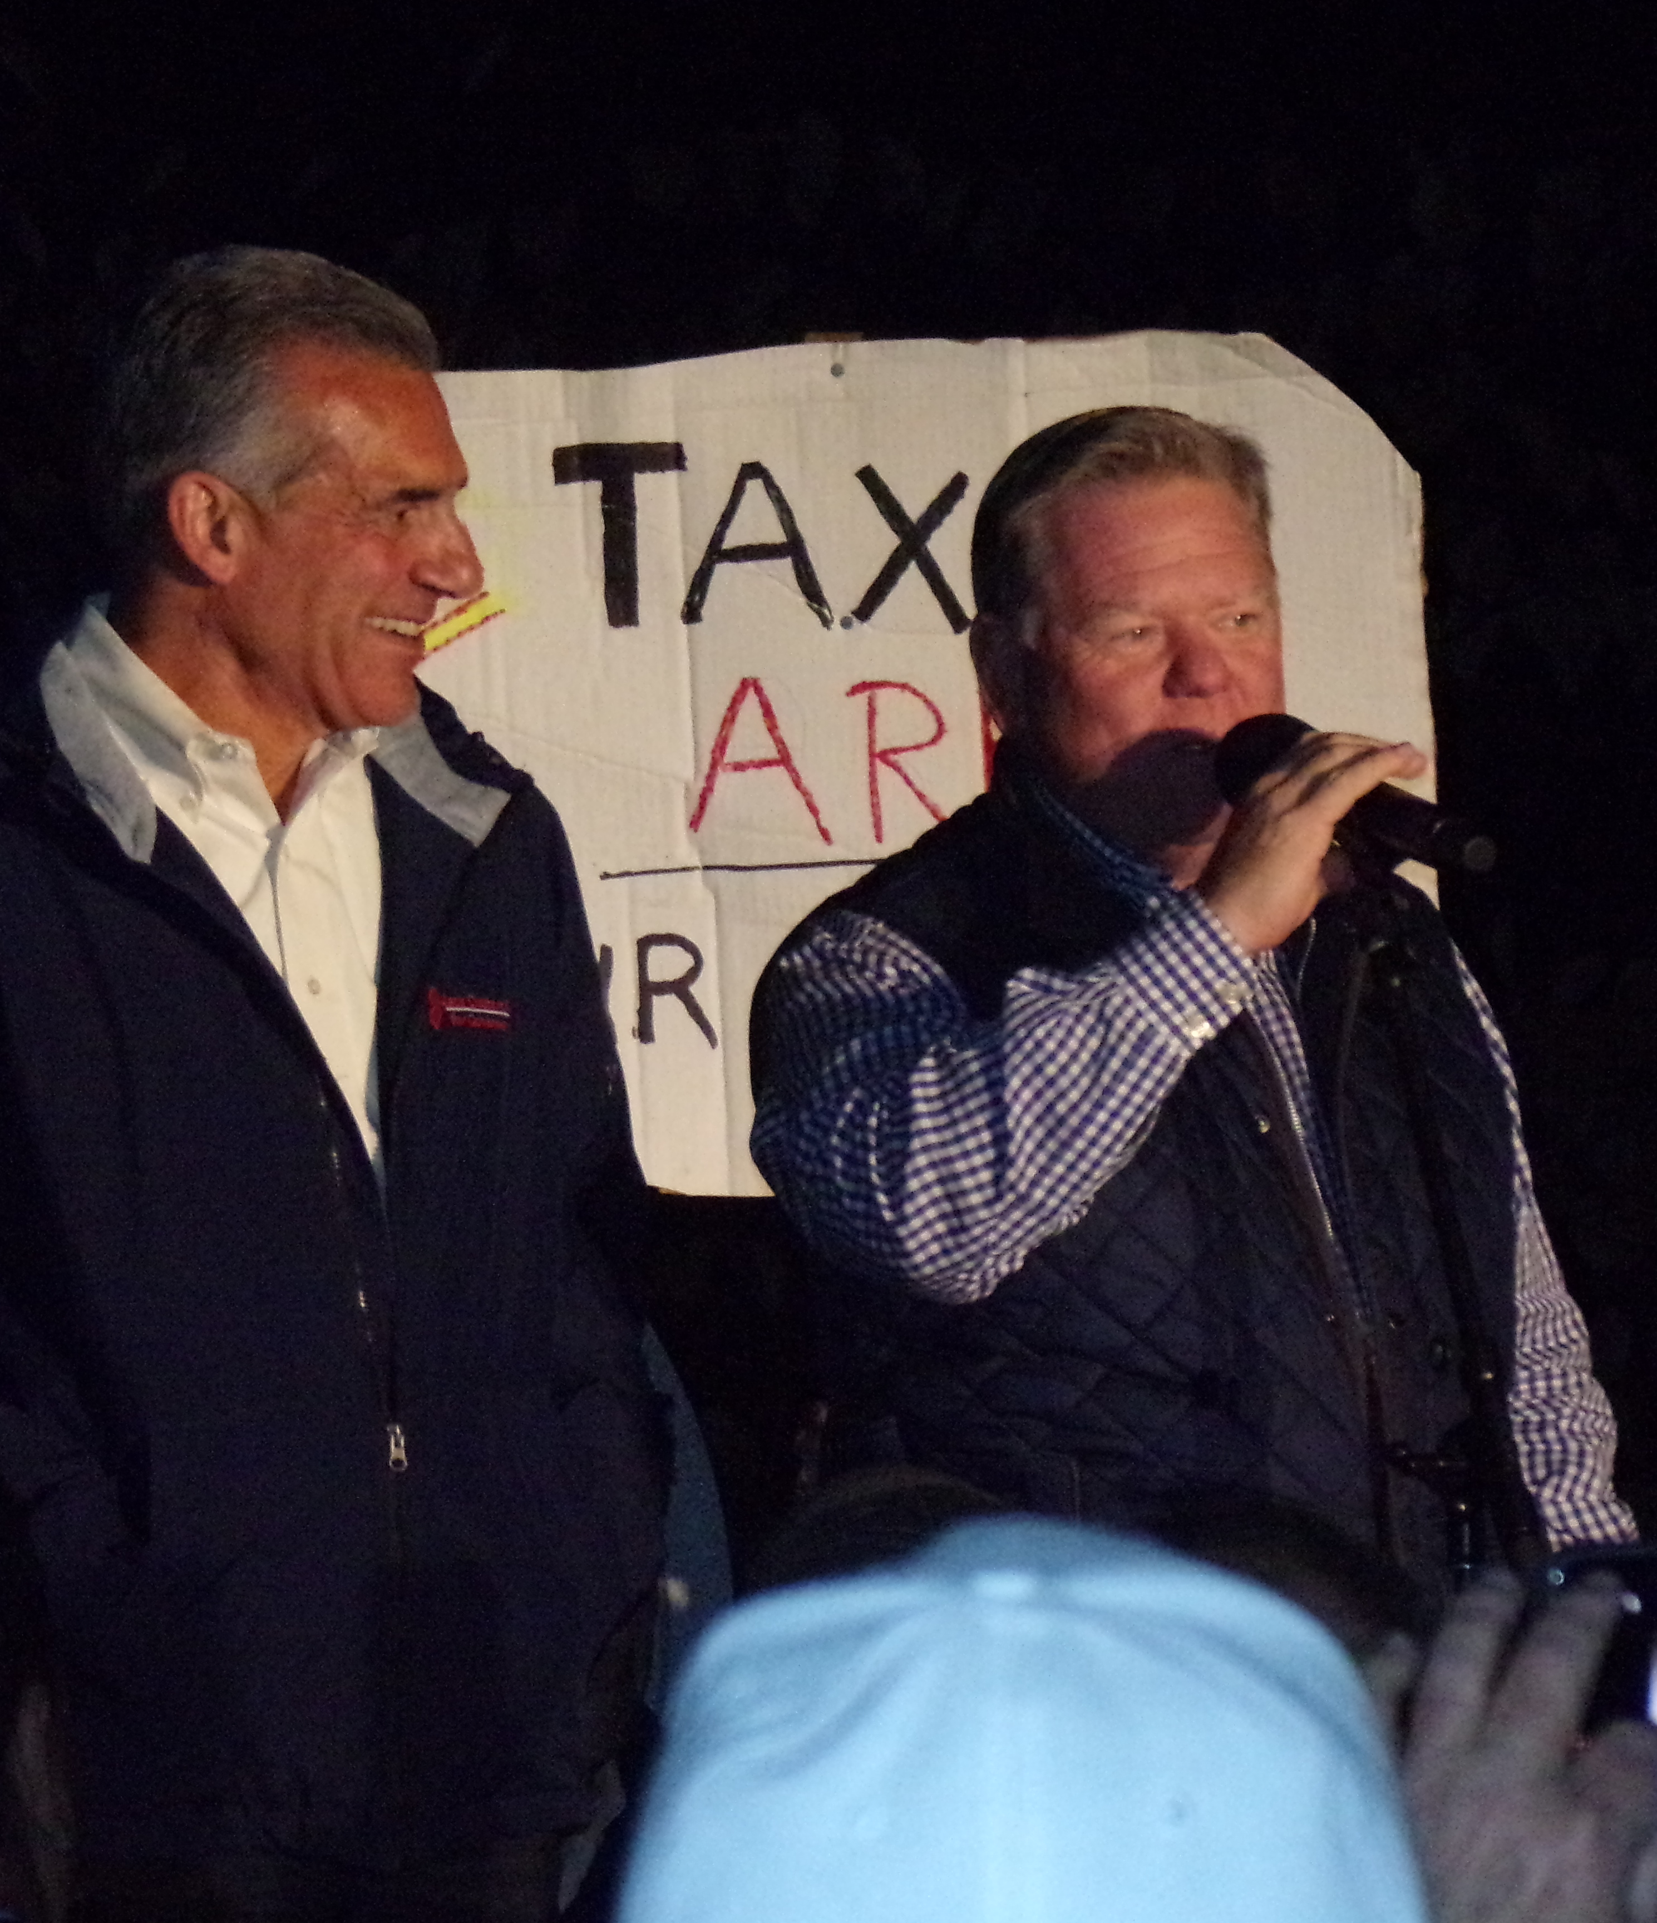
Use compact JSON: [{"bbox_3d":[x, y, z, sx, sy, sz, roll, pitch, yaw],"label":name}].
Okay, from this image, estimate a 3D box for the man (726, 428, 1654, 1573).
[{"bbox_3d":[0.200,0.585,8.050,0.560,1.780,0.430,0,-1,-34],"label":"man"}]

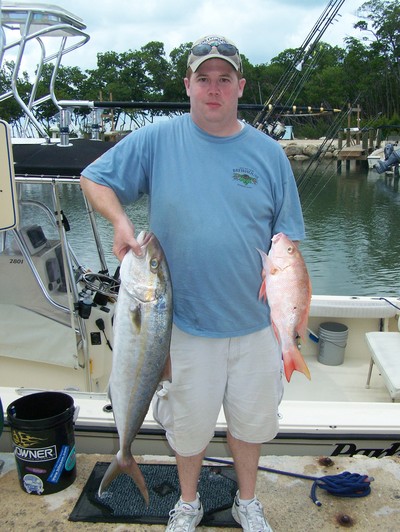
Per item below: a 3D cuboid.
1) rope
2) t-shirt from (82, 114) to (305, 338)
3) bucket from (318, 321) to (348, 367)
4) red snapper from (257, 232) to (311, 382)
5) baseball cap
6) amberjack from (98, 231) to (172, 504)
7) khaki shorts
[{"bbox_3d":[0.370,0.937,2.616,0.788,0.074,0.266,4,14,15],"label":"rope"},{"bbox_3d":[-0.020,-0.143,2.022,0.758,0.739,0.335,-1,14,-3],"label":"t-shirt"},{"bbox_3d":[1.370,0.810,6.030,0.302,0.370,0.302,0,13,0],"label":"bucket"},{"bbox_3d":[0.268,0.130,1.824,0.153,0.473,0.094,-9,13,2],"label":"red snapper"},{"bbox_3d":[0.045,-0.655,1.823,0.177,0.138,0.256,0,13,1],"label":"baseball cap"},{"bbox_3d":[-0.205,0.338,1.945,0.187,0.955,0.133,6,13,-1],"label":"amberjack"},{"bbox_3d":[0.054,0.409,2.165,0.492,0.591,0.335,-1,14,-4],"label":"khaki shorts"}]

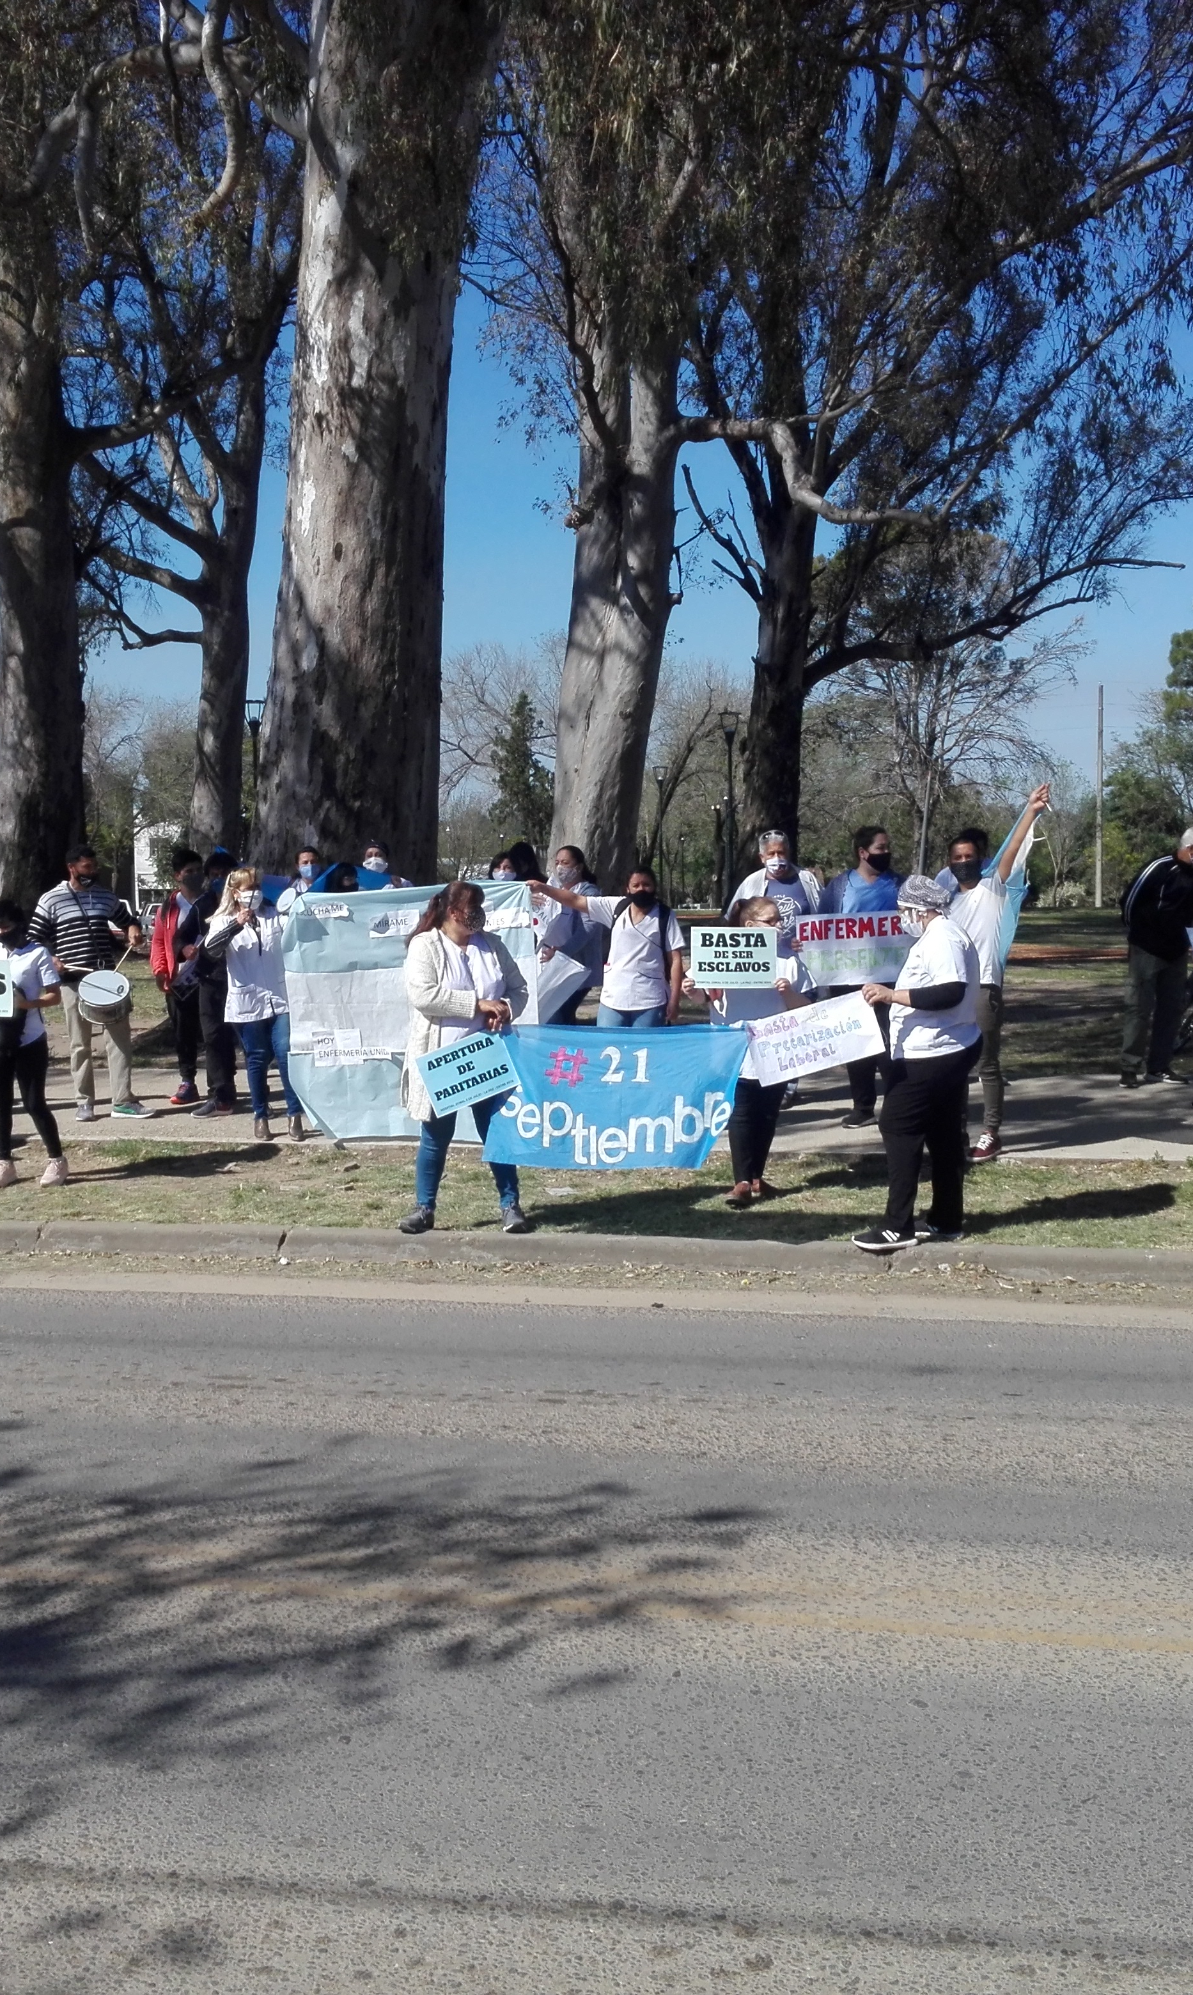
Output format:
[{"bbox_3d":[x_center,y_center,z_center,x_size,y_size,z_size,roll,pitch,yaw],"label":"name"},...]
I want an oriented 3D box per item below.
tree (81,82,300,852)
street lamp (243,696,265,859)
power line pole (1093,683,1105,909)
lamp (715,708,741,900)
[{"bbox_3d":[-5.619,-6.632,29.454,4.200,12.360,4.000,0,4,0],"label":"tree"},{"bbox_3d":[-7.416,-4.044,45.180,0.500,4.910,0.500,0,4,0],"label":"street lamp"},{"bbox_3d":[14.602,-5.812,60.242,0.180,6.600,0.180,0,4,0],"label":"power line pole"},{"bbox_3d":[3.153,-4.346,49.180,0.500,4.920,0.500,0,4,0],"label":"lamp"}]

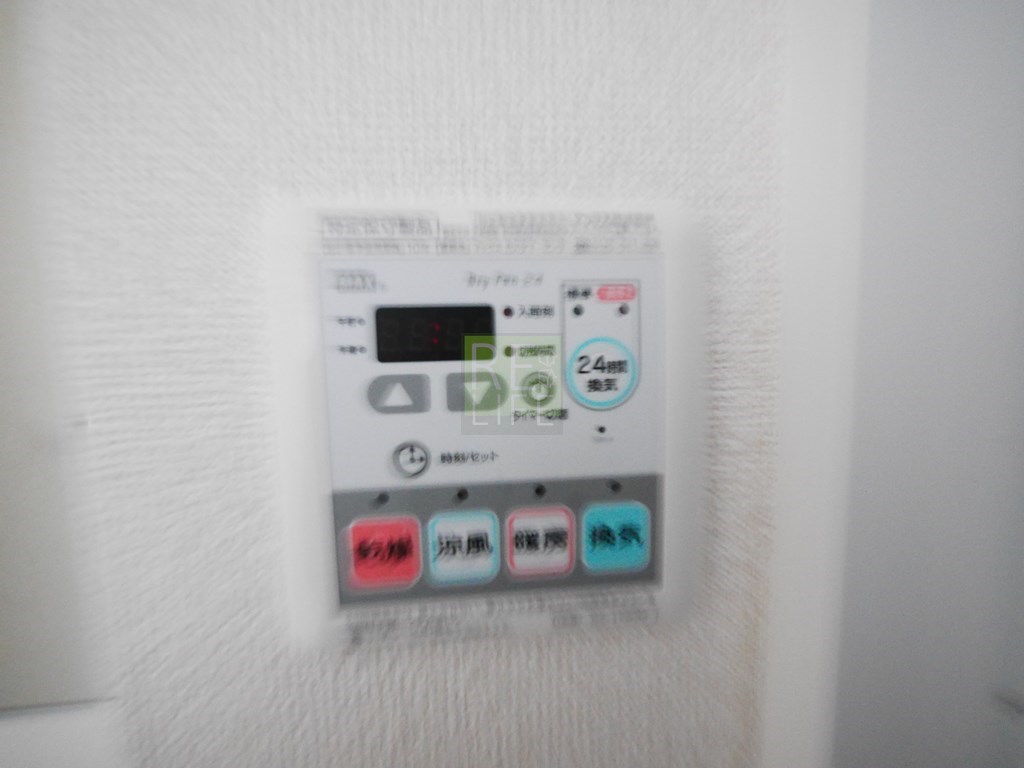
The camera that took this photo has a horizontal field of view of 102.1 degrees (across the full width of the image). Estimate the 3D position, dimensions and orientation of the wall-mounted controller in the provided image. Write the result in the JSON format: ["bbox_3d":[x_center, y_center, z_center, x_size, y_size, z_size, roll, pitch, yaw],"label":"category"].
[{"bbox_3d":[-0.005,0.012,0.119,0.117,0.121,0.018,-2,4,-4],"label":"wall-mounted controller"}]

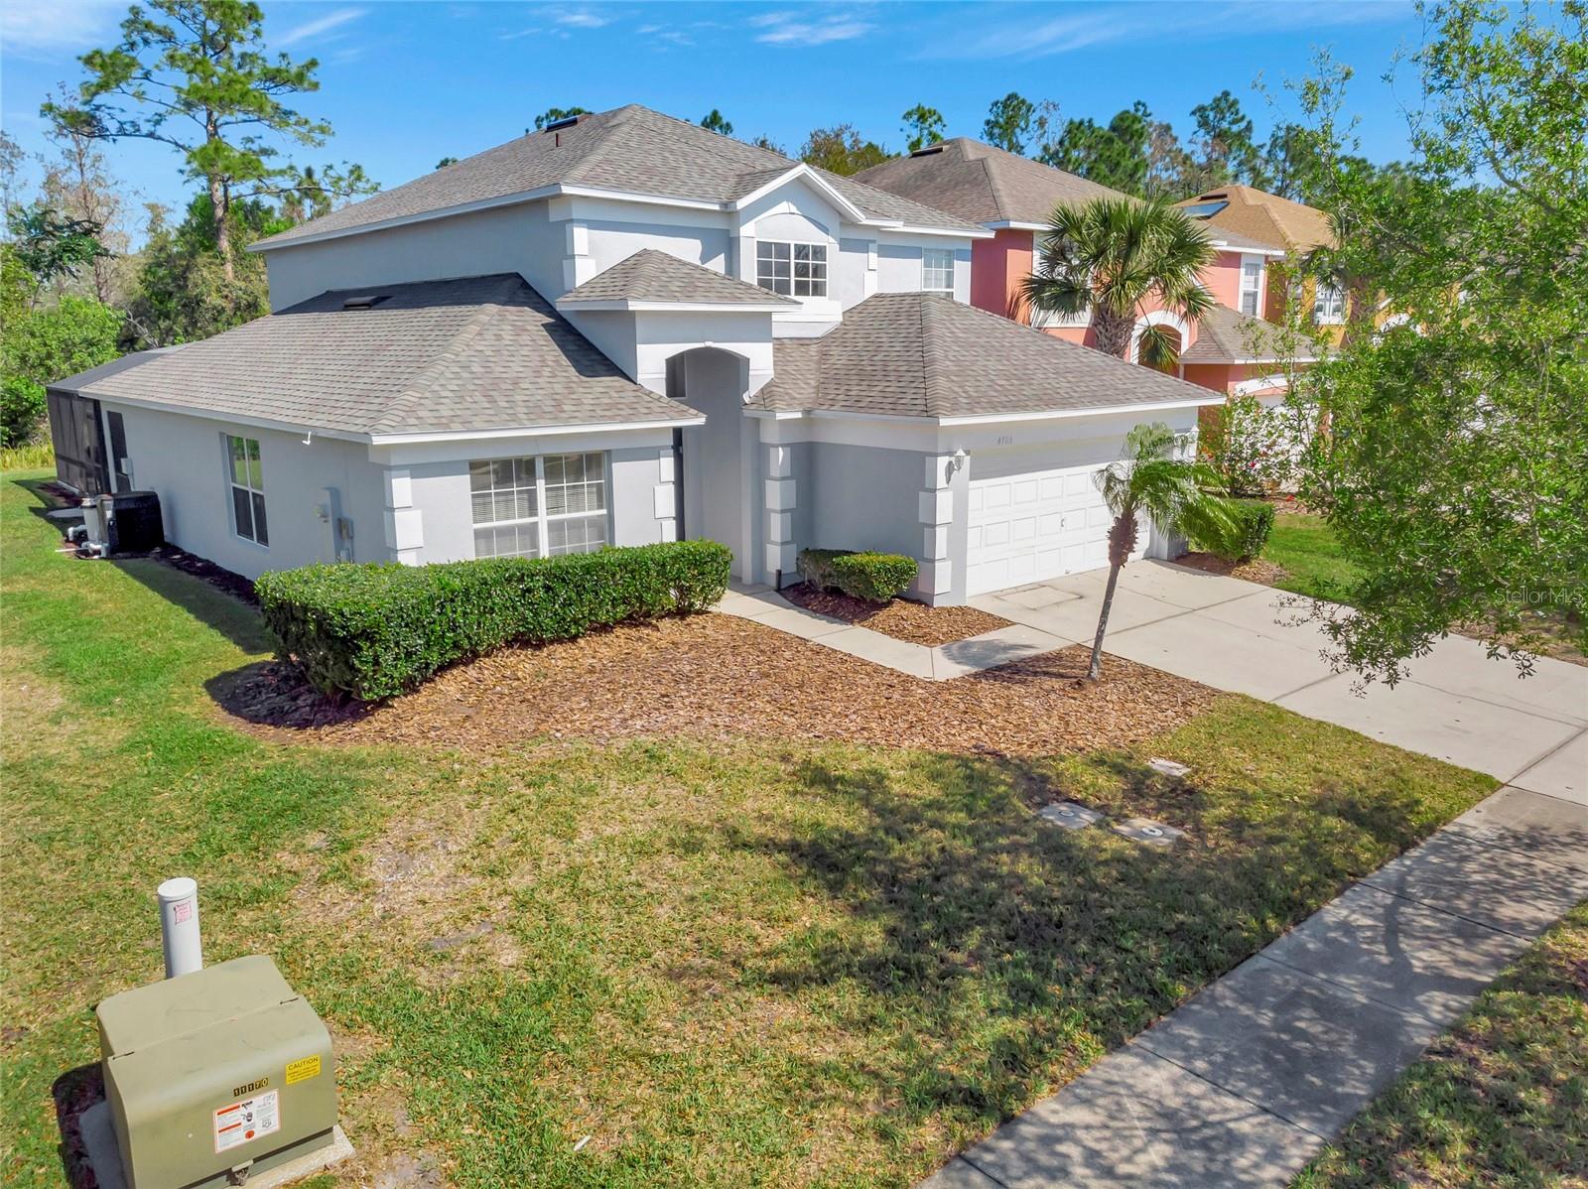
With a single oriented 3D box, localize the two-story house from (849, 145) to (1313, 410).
[{"bbox_3d":[5.390,-8.672,31.949,13.600,8.780,17.150,-11,17,-41],"label":"two-story house"}]

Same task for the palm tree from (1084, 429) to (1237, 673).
[{"bbox_3d":[3.937,-0.427,11.788,1.570,2.770,1.420,0,13,0],"label":"palm tree"}]

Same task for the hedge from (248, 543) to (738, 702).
[{"bbox_3d":[-3.231,0.148,13.056,5.070,0.960,1.620,-11,17,-41],"label":"hedge"}]

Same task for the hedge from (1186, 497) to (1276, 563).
[{"bbox_3d":[7.571,-1.193,18.936,1.220,0.910,1.320,-11,17,-41],"label":"hedge"}]

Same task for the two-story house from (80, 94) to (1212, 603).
[{"bbox_3d":[-4.743,-5.284,20.724,13.400,7.920,20.600,-11,17,-41],"label":"two-story house"}]

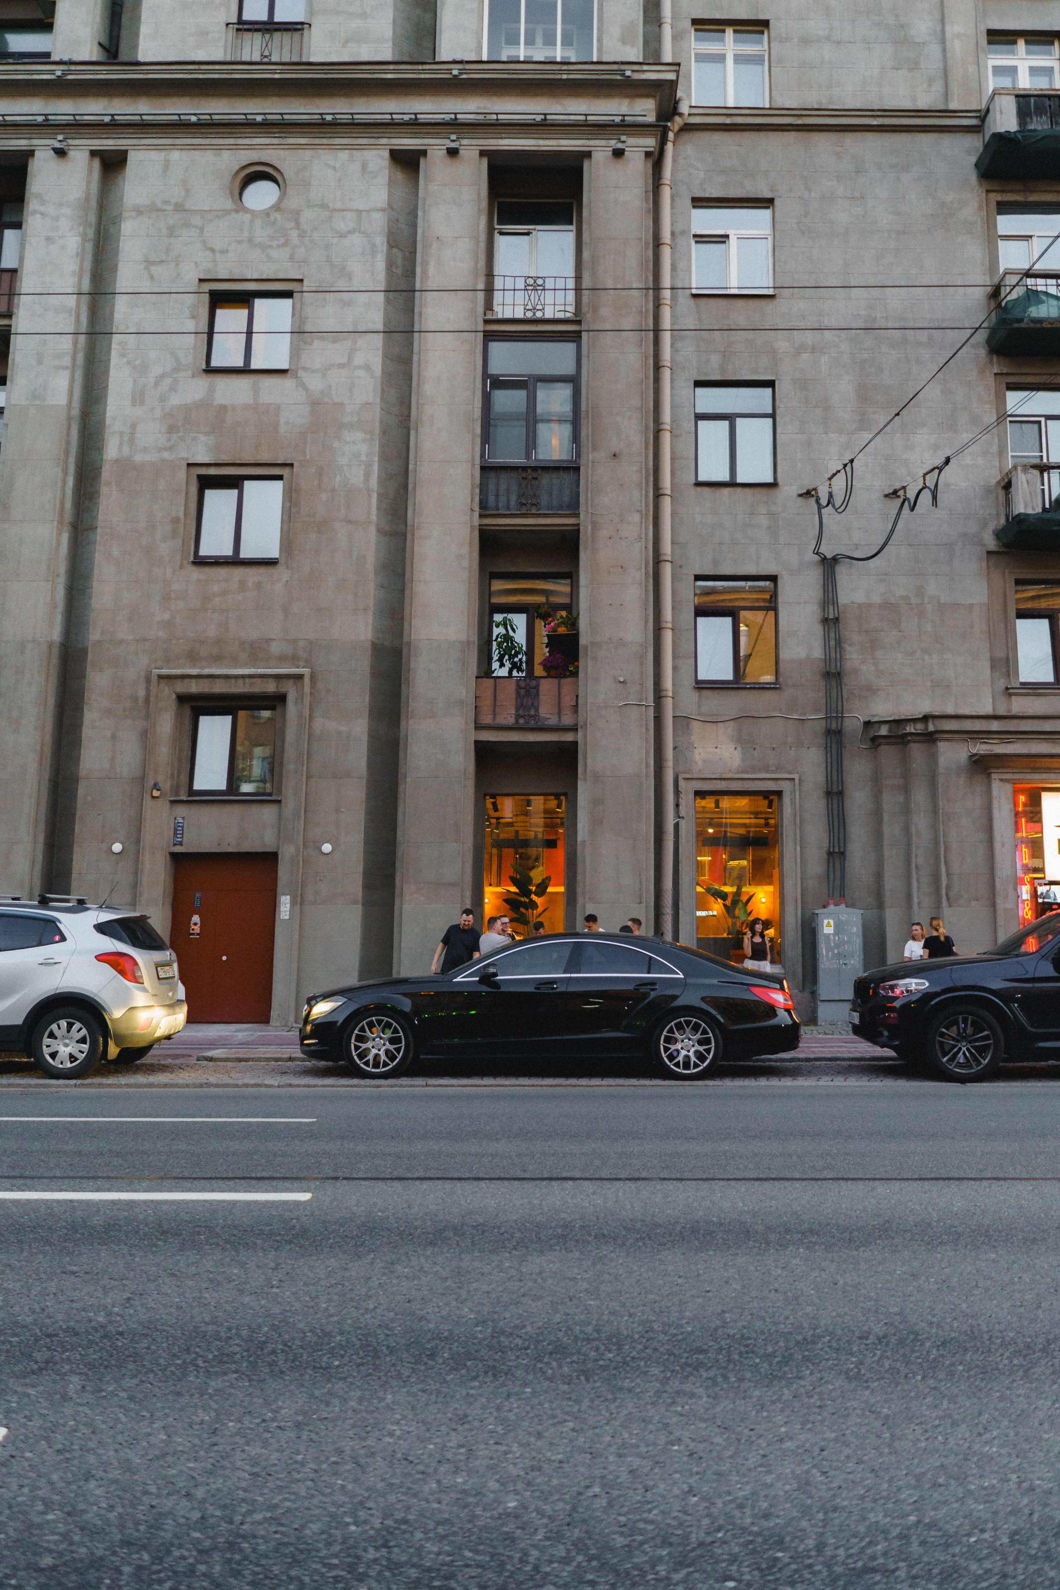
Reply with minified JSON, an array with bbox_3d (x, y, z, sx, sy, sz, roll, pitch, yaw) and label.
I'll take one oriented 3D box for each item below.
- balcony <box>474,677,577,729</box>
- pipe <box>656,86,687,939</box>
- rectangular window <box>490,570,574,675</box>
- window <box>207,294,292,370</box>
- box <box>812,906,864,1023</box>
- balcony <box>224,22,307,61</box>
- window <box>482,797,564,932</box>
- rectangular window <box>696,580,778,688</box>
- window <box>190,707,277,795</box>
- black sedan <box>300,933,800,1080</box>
[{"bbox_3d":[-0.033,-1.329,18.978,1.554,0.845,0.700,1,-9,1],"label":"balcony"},{"bbox_3d":[2.282,-4.322,19.342,0.467,15.157,0.400,1,-9,1],"label":"pipe"},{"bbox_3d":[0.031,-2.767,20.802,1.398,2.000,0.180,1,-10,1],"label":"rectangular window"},{"bbox_3d":[-4.499,-7.447,19.932,1.382,1.369,0.150,1,-9,1],"label":"window"},{"bbox_3d":[4.802,2.690,19.355,0.770,1.834,0.380,1,-10,1],"label":"box"},{"bbox_3d":[-4.680,-13.453,22.138,1.483,0.860,0.220,1,-10,1],"label":"balcony"},{"bbox_3d":[-0.067,1.280,20.119,1.343,2.600,0.180,1,-10,1],"label":"window"},{"bbox_3d":[3.462,-2.751,20.772,1.383,1.868,0.180,1,-10,1],"label":"rectangular window"},{"bbox_3d":[-4.851,-0.713,20.291,1.427,1.483,0.180,1,-10,1],"label":"window"},{"bbox_3d":[0.200,2.097,12.418,4.940,1.420,1.880,1,-9,1],"label":"black sedan"}]

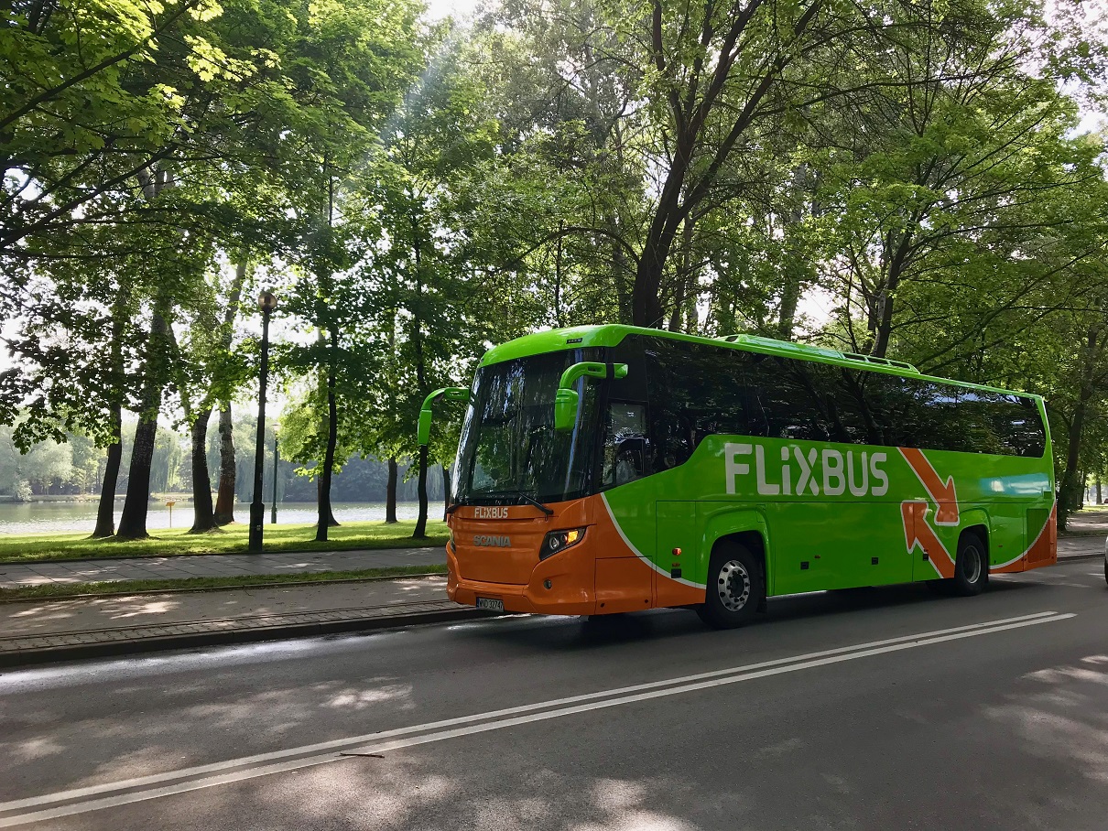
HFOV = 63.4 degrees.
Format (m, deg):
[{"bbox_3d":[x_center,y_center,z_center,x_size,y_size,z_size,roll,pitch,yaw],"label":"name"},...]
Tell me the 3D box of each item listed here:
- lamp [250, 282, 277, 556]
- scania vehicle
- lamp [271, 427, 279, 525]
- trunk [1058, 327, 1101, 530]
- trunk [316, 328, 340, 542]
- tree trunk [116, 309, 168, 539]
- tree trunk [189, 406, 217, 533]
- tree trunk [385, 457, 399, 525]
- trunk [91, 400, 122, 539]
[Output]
[{"bbox_3d":[-6.225,0.093,19.133,0.460,5.646,0.420,2,-5,-18],"label":"lamp"},{"bbox_3d":[3.882,0.978,13.941,12.112,3.780,2.680,4,-7,-38],"label":"scania vehicle"},{"bbox_3d":[-14.986,3.190,48.217,0.400,5.260,0.400,2,-5,-17],"label":"lamp"},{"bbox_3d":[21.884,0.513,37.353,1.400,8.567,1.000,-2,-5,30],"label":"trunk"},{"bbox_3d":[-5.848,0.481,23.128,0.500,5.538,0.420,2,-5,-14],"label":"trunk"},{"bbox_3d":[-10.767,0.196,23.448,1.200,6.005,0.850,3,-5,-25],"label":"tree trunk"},{"bbox_3d":[-10.443,1.609,26.655,0.720,3.752,0.620,3,-5,-21],"label":"tree trunk"},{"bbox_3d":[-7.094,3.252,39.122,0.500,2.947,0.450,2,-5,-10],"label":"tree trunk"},{"bbox_3d":[-11.875,1.456,23.748,0.750,3.585,0.650,3,-5,-26],"label":"trunk"}]

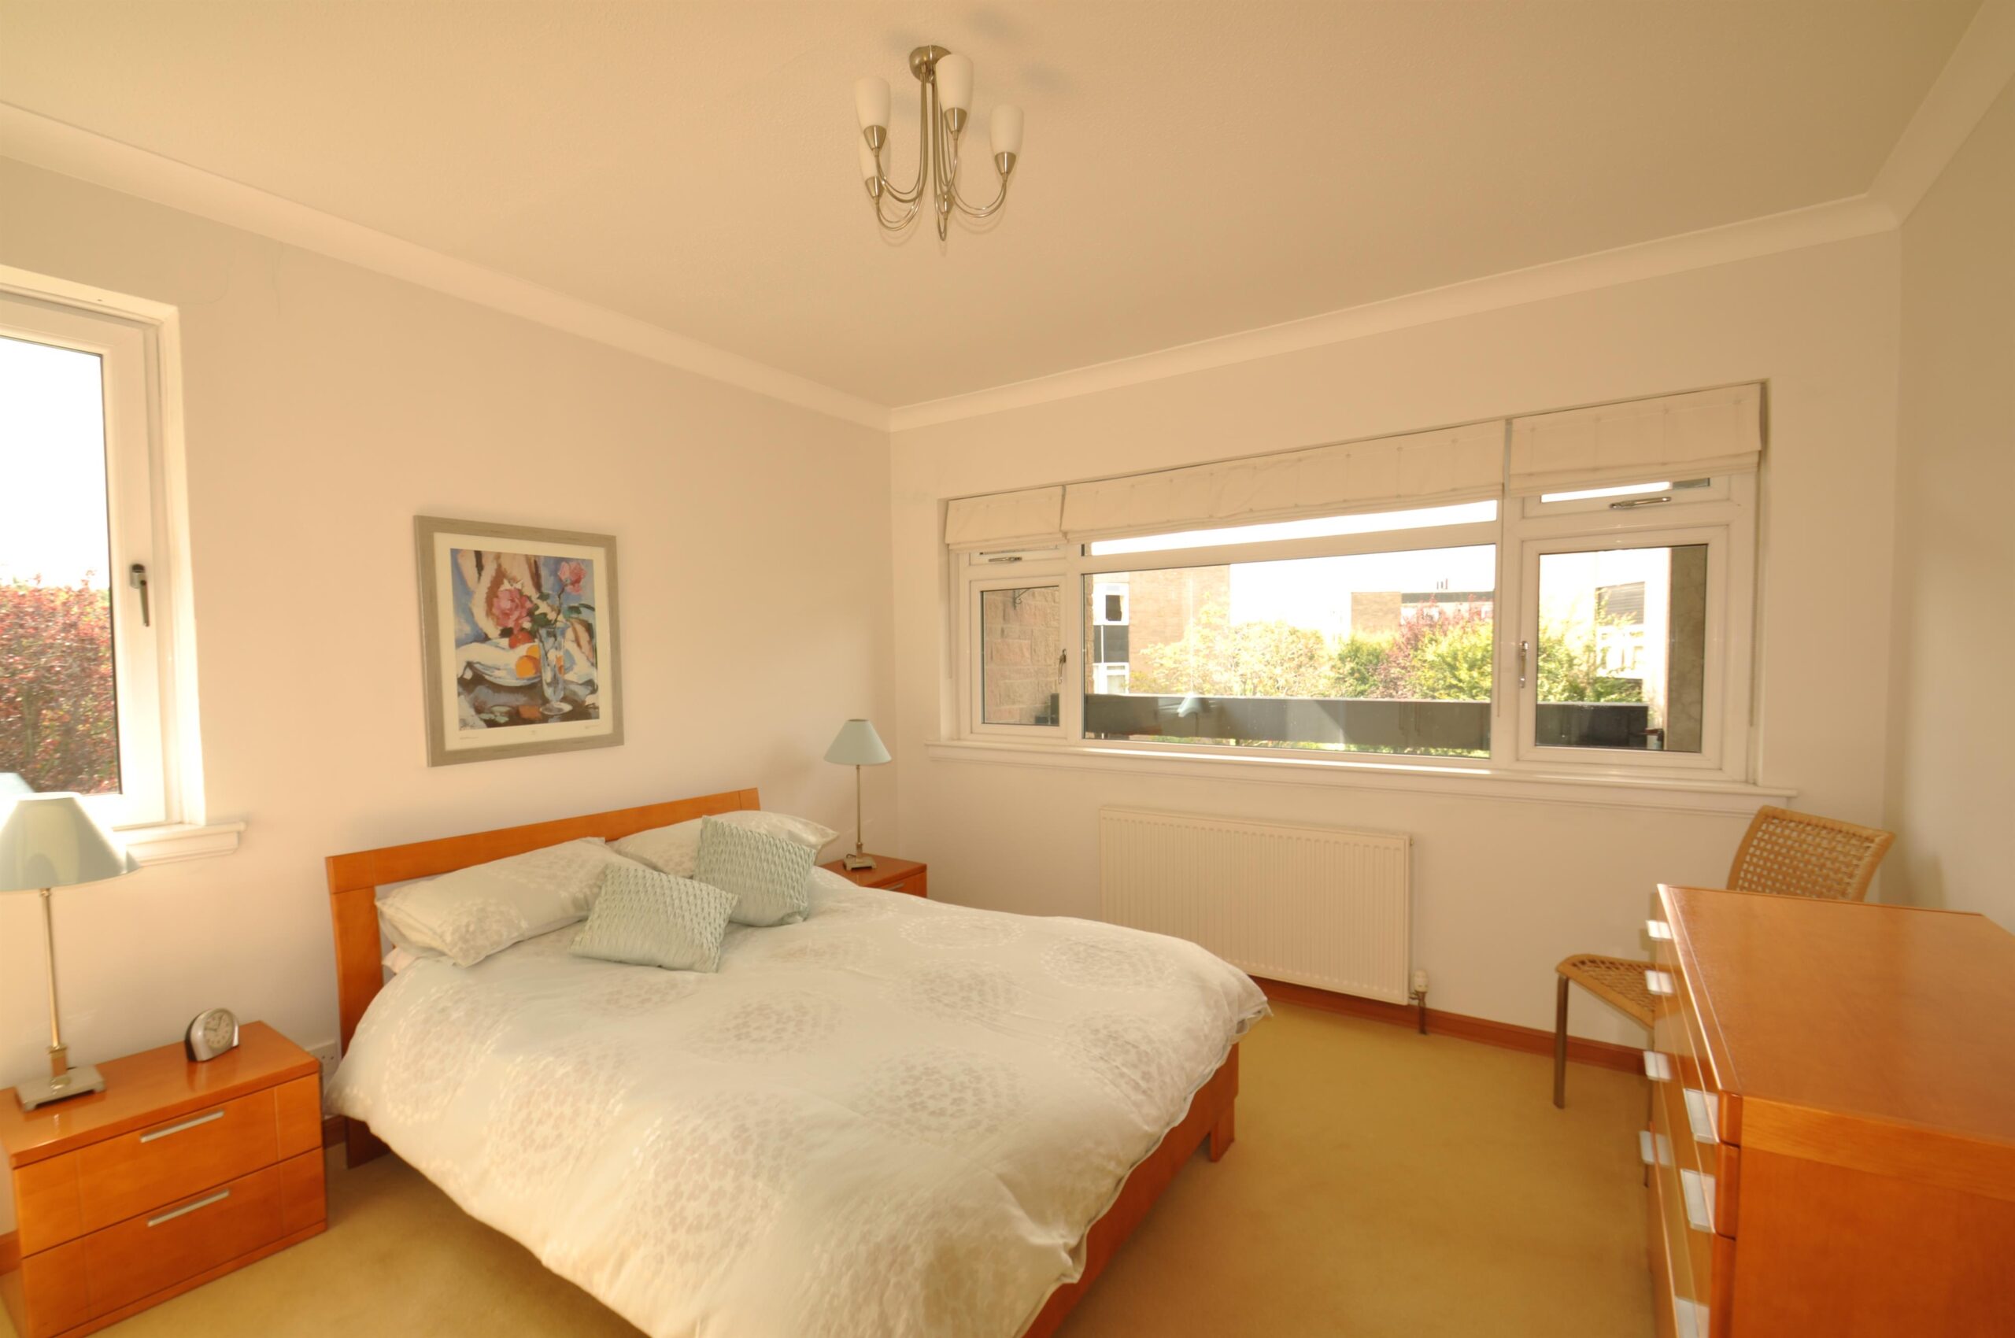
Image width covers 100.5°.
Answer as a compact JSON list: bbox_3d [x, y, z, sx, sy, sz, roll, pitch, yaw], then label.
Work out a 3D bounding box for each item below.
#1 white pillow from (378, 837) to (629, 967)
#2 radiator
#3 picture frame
[{"bbox_3d":[-1.428,0.683,2.532,0.406,0.158,0.673,27,16,29],"label":"white pillow"},{"bbox_3d":[0.936,0.889,3.328,1.213,0.594,0.084,0,2,33],"label":"radiator"},{"bbox_3d":[-1.593,-0.090,2.803,0.030,0.756,0.641,0,2,33],"label":"picture frame"}]

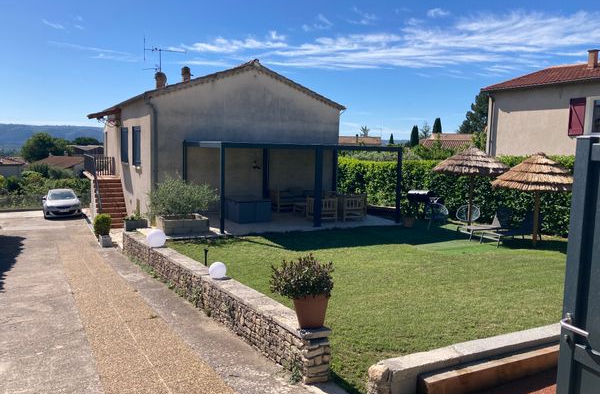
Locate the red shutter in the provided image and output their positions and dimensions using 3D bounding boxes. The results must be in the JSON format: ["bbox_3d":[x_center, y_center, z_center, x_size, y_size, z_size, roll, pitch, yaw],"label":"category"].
[{"bbox_3d":[10.117,-2.900,17.700,0.040,1.350,0.610,-1,7,-24],"label":"red shutter"}]

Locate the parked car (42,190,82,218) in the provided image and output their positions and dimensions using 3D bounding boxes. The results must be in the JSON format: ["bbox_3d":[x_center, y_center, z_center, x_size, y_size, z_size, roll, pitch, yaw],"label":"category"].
[{"bbox_3d":[-13.863,0.308,28.119,1.840,1.480,4.450,-2,3,-29],"label":"parked car"}]

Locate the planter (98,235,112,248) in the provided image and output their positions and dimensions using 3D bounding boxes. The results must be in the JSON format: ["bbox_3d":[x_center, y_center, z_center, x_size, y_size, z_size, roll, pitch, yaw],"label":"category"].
[{"bbox_3d":[-5.553,1.268,13.895,0.310,0.320,0.310,-2,7,-28],"label":"planter"}]

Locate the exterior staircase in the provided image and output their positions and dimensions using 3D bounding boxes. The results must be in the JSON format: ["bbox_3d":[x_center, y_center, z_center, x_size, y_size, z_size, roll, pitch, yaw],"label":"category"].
[{"bbox_3d":[-8.096,0.255,20.816,1.100,1.861,2.766,-2,7,-28],"label":"exterior staircase"}]

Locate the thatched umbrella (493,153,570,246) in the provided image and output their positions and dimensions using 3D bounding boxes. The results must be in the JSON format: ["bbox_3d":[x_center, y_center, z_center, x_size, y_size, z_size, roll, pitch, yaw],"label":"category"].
[{"bbox_3d":[6.244,0.087,12.734,2.130,2.410,2.130,-2,7,-28],"label":"thatched umbrella"}]

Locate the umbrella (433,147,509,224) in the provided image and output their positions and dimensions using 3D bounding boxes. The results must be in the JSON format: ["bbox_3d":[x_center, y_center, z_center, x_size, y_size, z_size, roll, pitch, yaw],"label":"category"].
[{"bbox_3d":[5.204,-0.169,14.638,2.130,2.470,2.130,-2,7,-28],"label":"umbrella"}]

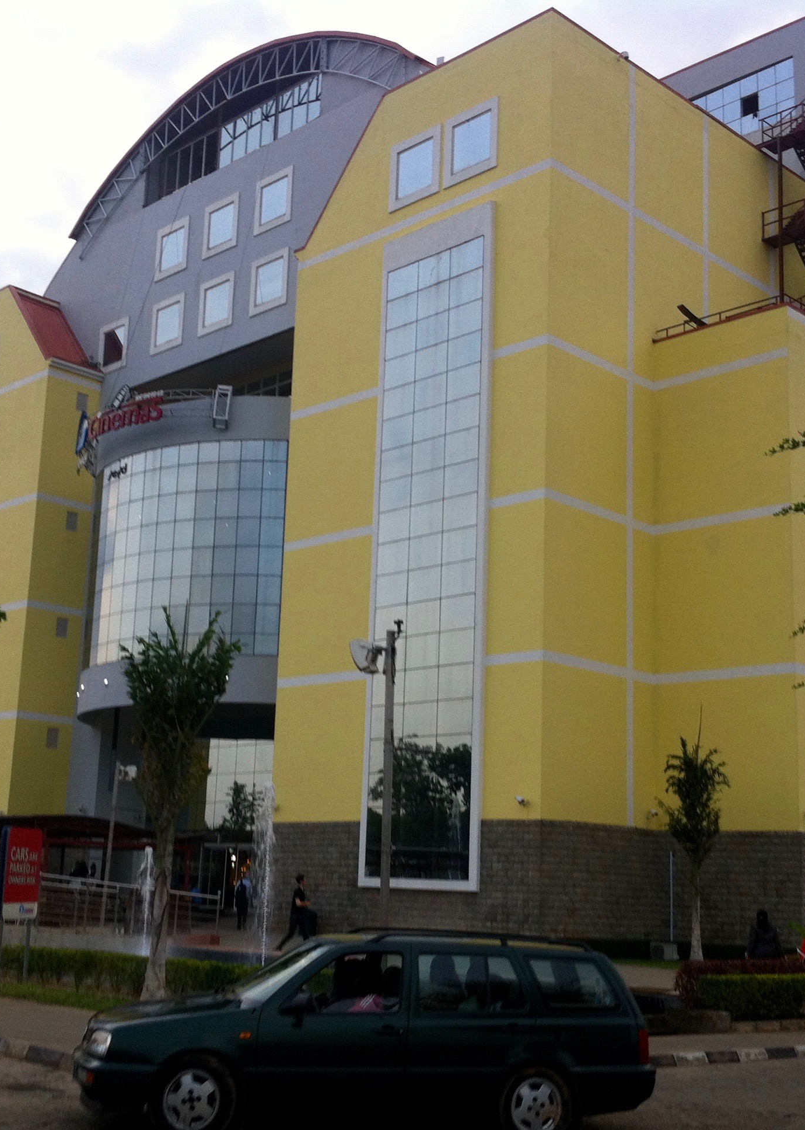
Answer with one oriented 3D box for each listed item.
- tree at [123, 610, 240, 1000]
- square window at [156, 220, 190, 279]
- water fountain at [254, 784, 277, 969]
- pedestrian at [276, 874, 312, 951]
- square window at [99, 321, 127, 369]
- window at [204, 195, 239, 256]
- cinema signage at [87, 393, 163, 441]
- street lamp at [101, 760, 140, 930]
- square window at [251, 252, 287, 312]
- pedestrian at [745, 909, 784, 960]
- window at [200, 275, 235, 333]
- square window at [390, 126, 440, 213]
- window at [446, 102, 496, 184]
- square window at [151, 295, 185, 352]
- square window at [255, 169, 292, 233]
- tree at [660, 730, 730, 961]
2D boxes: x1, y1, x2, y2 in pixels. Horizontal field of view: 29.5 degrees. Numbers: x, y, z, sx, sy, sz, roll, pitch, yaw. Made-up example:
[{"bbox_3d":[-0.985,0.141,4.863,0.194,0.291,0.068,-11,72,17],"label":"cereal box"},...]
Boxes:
[{"bbox_3d":[-3.277,3.388,22.029,1.500,5.554,1.500,2,-12,0],"label":"tree"},{"bbox_3d":[-9.732,-13.361,64.661,2.163,2.235,0.200,-11,-18,44],"label":"square window"},{"bbox_3d":[-2.537,5.701,28.174,0.420,3.293,0.420,2,-12,0],"label":"water fountain"},{"bbox_3d":[-2.495,7.863,34.704,0.800,1.703,0.500,-2,-13,18],"label":"pedestrian"},{"bbox_3d":[-12.590,-9.520,66.579,2.163,2.235,0.200,-11,-18,44],"label":"square window"},{"bbox_3d":[-7.407,-13.822,62.402,2.163,2.235,0.200,-11,-18,44],"label":"window"},{"bbox_3d":[-10.316,-5.459,56.767,4.120,0.978,0.400,-9,-17,40],"label":"cinema signage"},{"bbox_3d":[-7.804,7.700,41.764,0.700,4.607,0.400,0,-13,10],"label":"street lamp"},{"bbox_3d":[-5.135,-10.889,58.881,2.100,2.200,0.200,-10,-17,44],"label":"square window"},{"bbox_3d":[6.355,6.888,26.814,0.550,1.680,0.380,1,-13,6],"label":"pedestrian"},{"bbox_3d":[-7.502,-10.508,61.629,2.163,2.235,0.200,-11,-18,44],"label":"window"},{"bbox_3d":[0.425,-12.906,49.796,2.266,2.348,0.200,-11,-18,44],"label":"square window"},{"bbox_3d":[2.386,-14.597,52.921,0.200,2.598,2.510,13,-17,-42],"label":"window"},{"bbox_3d":[-10.871,-11.149,70.842,0.200,2.500,2.500,13,-17,-42],"label":"square window"},{"bbox_3d":[-5.580,-15.818,66.328,0.200,2.500,2.500,13,-17,-42],"label":"square window"},{"bbox_3d":[8.026,7.656,41.906,1.950,6.275,1.950,-1,-13,11],"label":"tree"}]

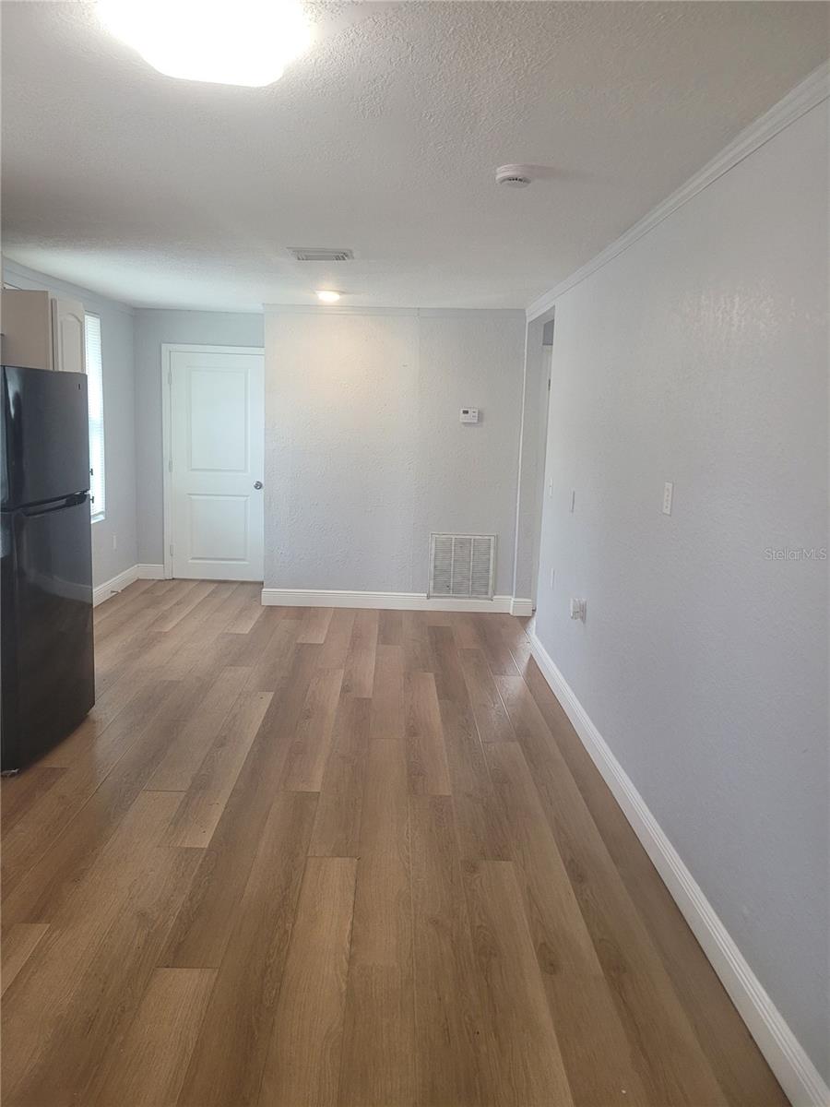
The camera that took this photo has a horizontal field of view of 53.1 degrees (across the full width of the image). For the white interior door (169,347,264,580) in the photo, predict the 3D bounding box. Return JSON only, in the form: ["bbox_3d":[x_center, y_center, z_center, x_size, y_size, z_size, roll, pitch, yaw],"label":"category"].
[{"bbox_3d":[-1.780,-0.760,7.541,0.840,2.030,0.042,2,9,-1],"label":"white interior door"}]

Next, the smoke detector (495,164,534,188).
[{"bbox_3d":[0.343,-1.306,2.884,0.128,0.045,0.128,2,9,-1],"label":"smoke detector"}]

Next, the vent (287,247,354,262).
[{"bbox_3d":[-0.499,-1.602,4.480,0.340,0.025,0.275,2,9,-1],"label":"vent"}]

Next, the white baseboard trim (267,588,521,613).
[{"bbox_3d":[-0.222,0.384,6.717,2.010,0.137,0.018,2,9,-1],"label":"white baseboard trim"}]

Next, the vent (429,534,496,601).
[{"bbox_3d":[0.383,0.112,6.683,0.532,0.534,0.022,2,9,-1],"label":"vent"}]

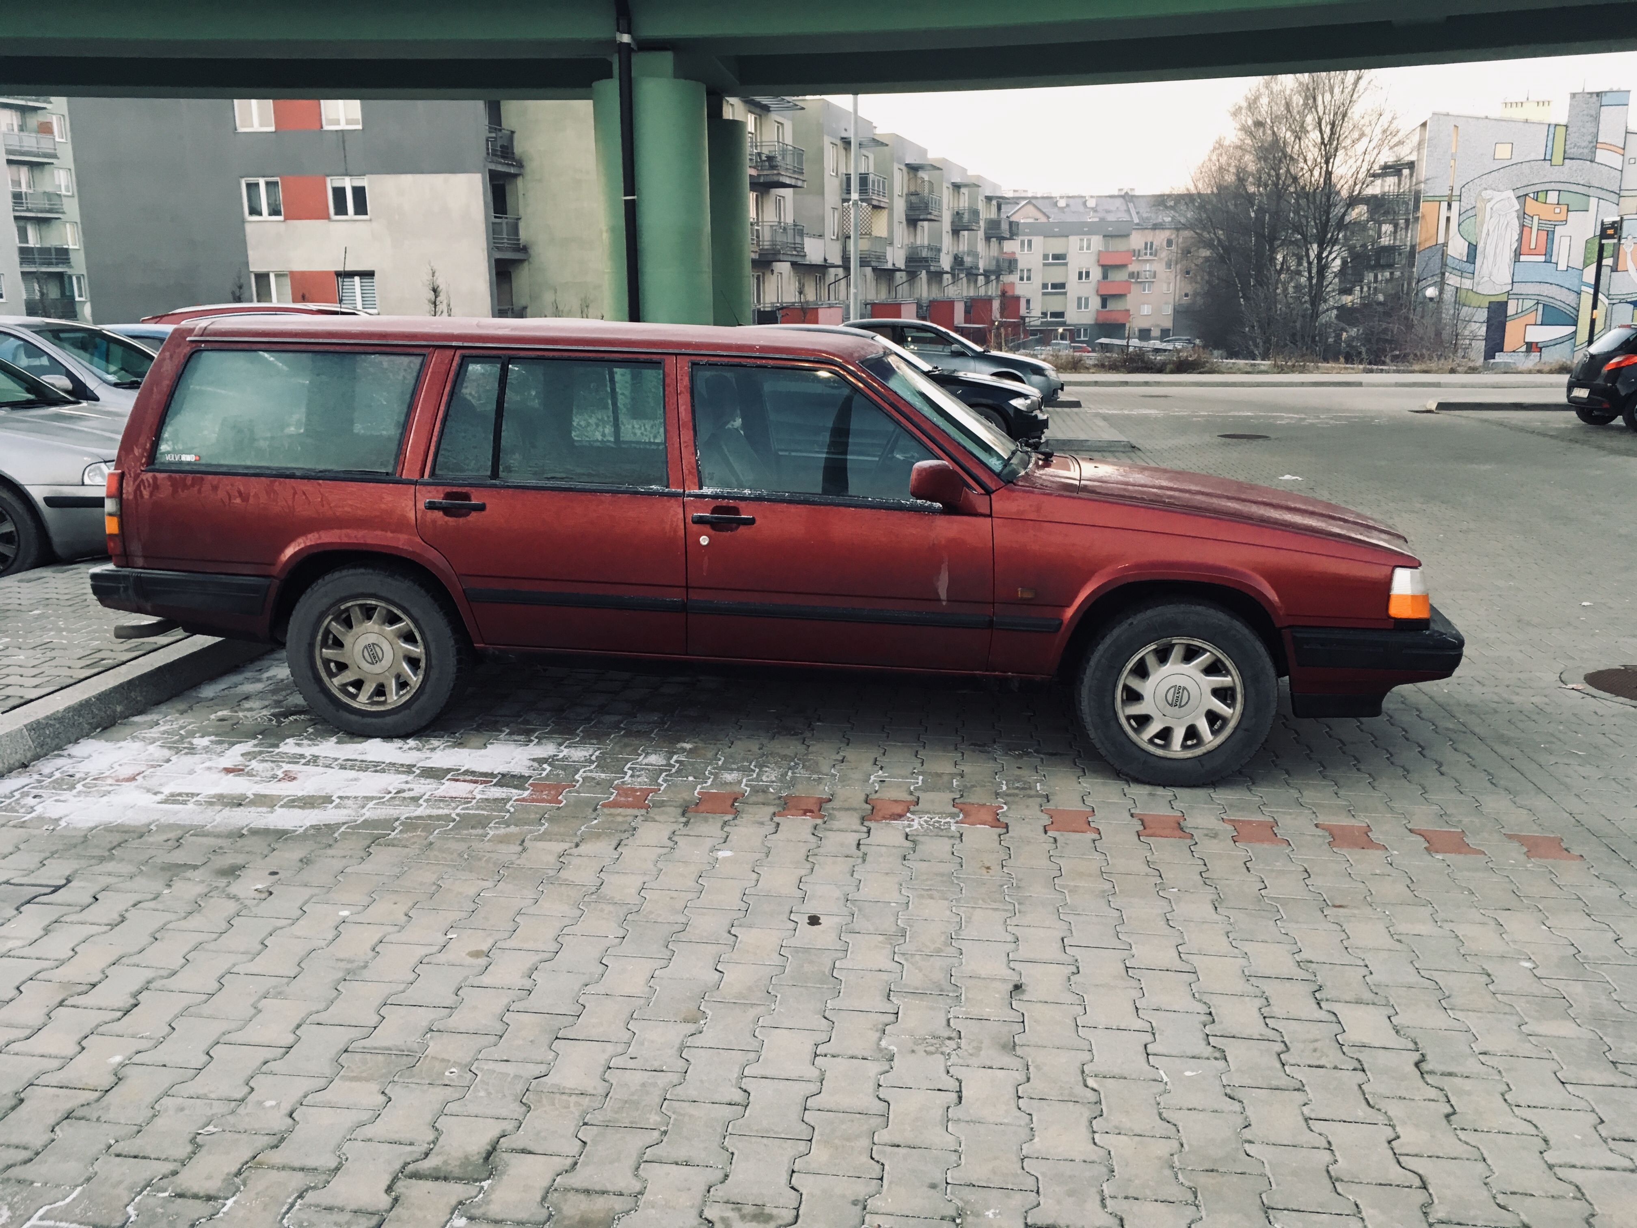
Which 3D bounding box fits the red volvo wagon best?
[{"bbox_3d":[-0.211,-0.392,5.378,4.850,1.460,1.780,2,12,8],"label":"red volvo wagon"}]

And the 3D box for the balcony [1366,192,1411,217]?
[{"bbox_3d":[31.646,-22.680,76.000,1.200,1.300,2.500,-3,12,-15],"label":"balcony"}]

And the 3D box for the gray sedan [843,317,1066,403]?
[{"bbox_3d":[1.537,-3.893,21.591,4.600,1.450,1.780,1,12,6],"label":"gray sedan"}]

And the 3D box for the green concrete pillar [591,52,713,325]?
[{"bbox_3d":[-1.943,-4.299,16.265,1.288,4.457,1.288,1,12,6],"label":"green concrete pillar"}]

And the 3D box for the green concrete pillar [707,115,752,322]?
[{"bbox_3d":[-1.610,-4.813,19.314,1.288,4.117,1.288,1,12,6],"label":"green concrete pillar"}]

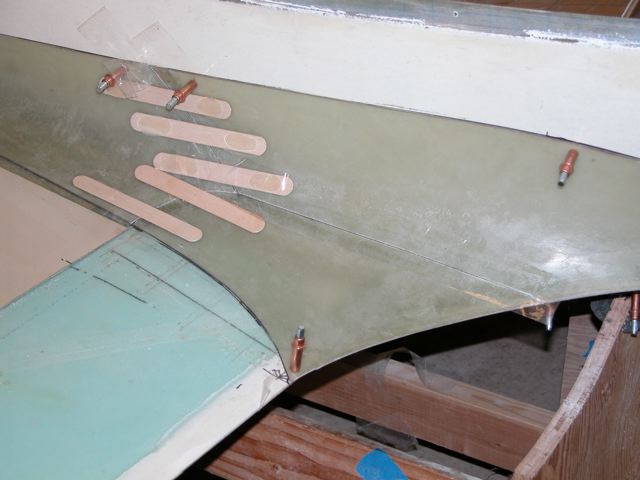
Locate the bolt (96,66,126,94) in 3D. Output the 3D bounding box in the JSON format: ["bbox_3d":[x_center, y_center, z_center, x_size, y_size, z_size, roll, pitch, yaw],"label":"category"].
[{"bbox_3d":[-0.196,-0.152,1.451,0.010,0.010,0.039,40,53,0],"label":"bolt"}]

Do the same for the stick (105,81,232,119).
[{"bbox_3d":[-0.146,-0.134,1.454,0.150,0.018,0.002,14,31,26],"label":"stick"}]

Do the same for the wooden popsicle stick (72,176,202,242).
[{"bbox_3d":[-0.170,-0.030,1.432,0.150,0.002,0.018,22,47,22],"label":"wooden popsicle stick"}]

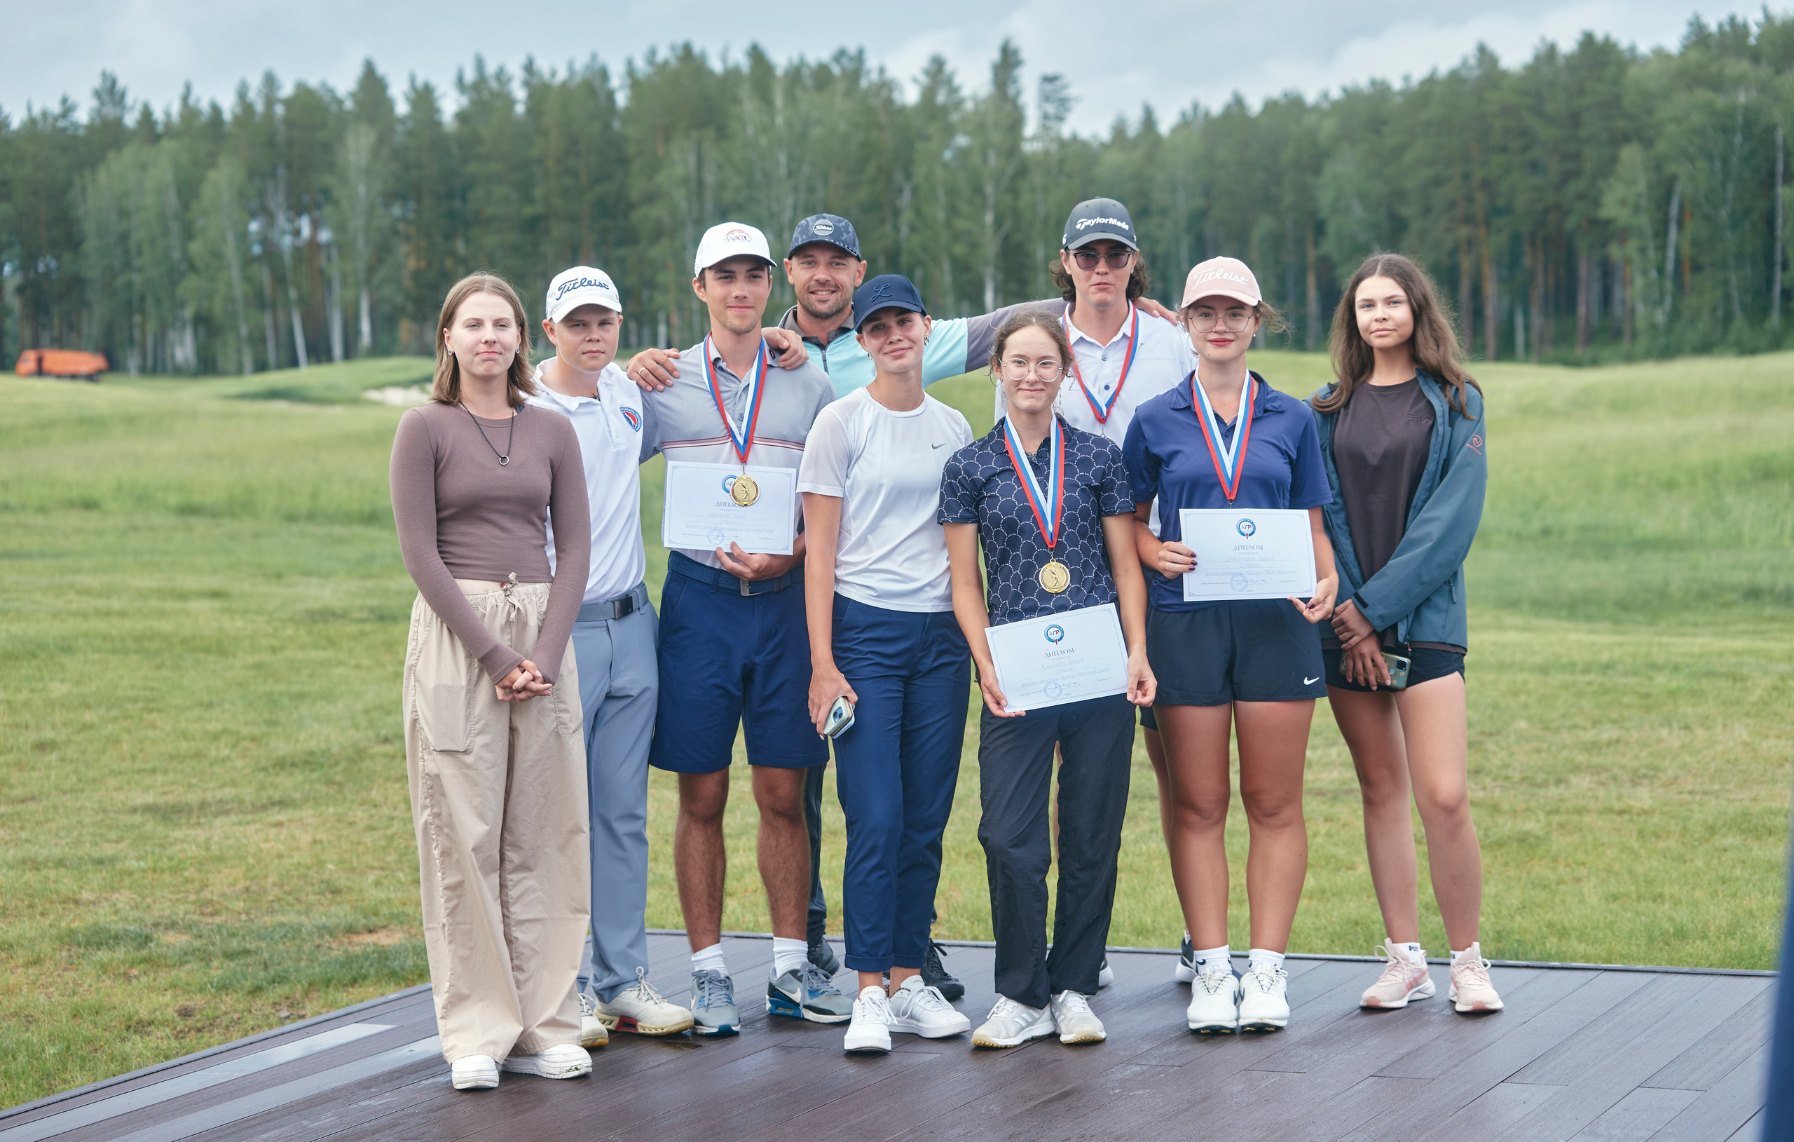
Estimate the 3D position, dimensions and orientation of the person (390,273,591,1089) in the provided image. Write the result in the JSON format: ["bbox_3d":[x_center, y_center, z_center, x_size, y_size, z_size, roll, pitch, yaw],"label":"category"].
[{"bbox_3d":[-0.875,0.234,7.520,0.440,1.730,0.340,-3,4,-22],"label":"person"}]

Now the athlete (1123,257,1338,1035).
[{"bbox_3d":[0.751,0.166,7.870,0.490,1.720,0.350,-1,3,5],"label":"athlete"}]

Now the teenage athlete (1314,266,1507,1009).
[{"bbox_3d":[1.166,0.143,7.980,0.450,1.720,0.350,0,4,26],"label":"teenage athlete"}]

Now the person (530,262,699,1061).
[{"bbox_3d":[-0.652,0.189,7.930,0.460,1.740,0.360,-4,4,-29],"label":"person"}]

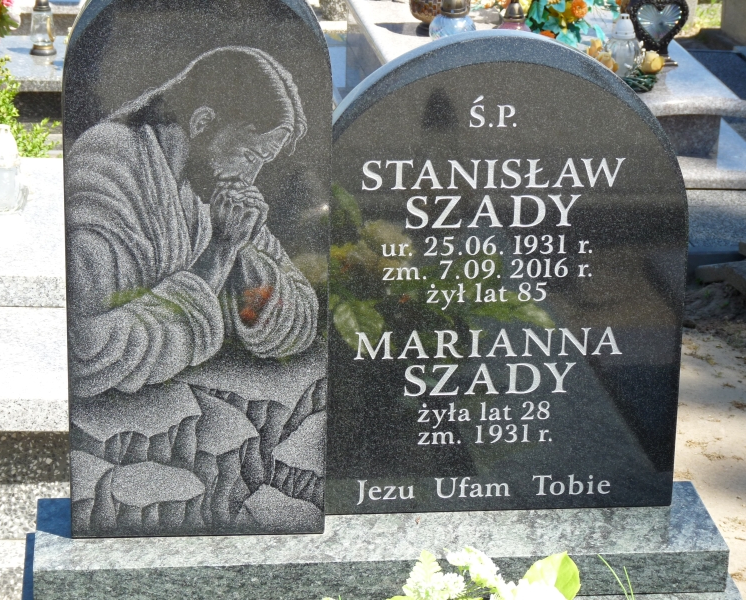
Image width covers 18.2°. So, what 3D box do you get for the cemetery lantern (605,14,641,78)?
[{"bbox_3d":[0.621,-0.623,5.780,0.091,0.173,0.091,-1,18,-6],"label":"cemetery lantern"}]

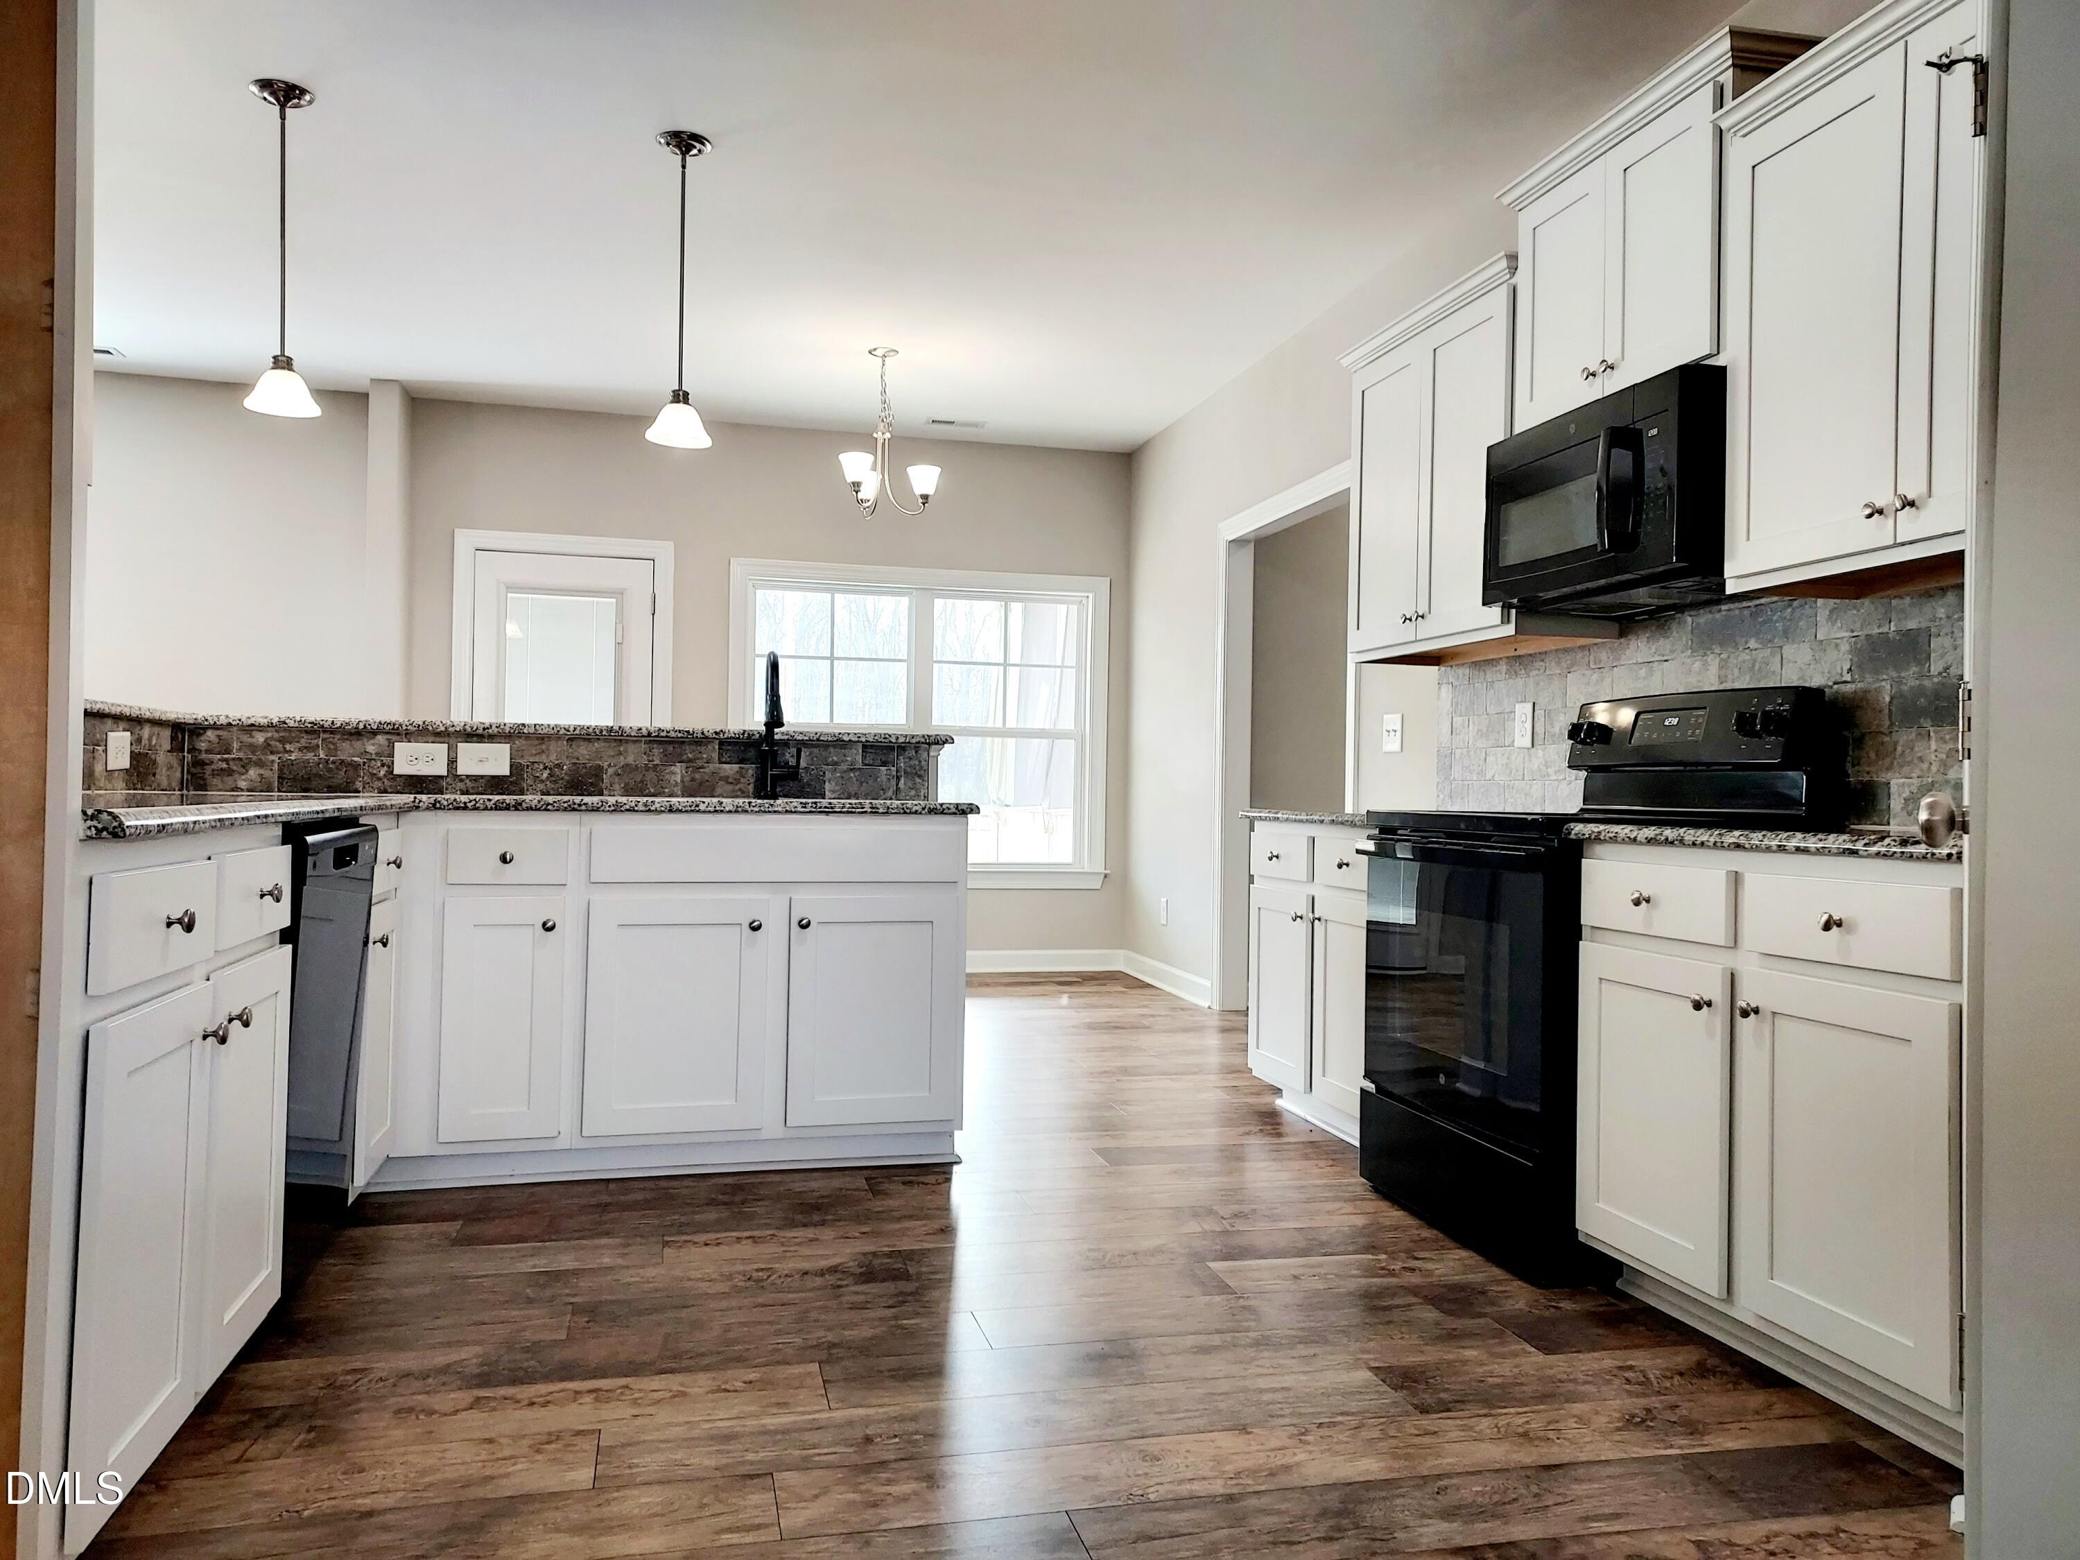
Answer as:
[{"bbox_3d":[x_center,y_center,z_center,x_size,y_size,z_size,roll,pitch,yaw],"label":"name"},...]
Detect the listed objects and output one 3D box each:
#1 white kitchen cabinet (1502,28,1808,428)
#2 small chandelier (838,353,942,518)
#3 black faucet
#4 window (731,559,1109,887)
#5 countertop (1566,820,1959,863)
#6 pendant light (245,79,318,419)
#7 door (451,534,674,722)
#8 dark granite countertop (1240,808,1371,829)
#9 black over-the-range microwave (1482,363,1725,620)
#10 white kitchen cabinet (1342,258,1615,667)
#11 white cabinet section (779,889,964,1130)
[{"bbox_3d":[1.438,-1.173,3.341,0.340,0.655,0.840,1,0,-14],"label":"white kitchen cabinet"},{"bbox_3d":[-0.647,-1.419,5.911,0.440,0.675,0.440,1,0,-14],"label":"small chandelier"},{"bbox_3d":[-0.703,-0.147,3.896,0.122,0.406,0.220,1,0,-14],"label":"black faucet"},{"bbox_3d":[-0.592,-0.262,7.429,2.000,1.647,0.090,1,0,-14],"label":"window"},{"bbox_3d":[1.468,0.101,2.488,0.650,0.034,0.930,1,0,-14],"label":"countertop"},{"bbox_3d":[-1.985,-1.381,3.777,0.183,0.857,0.183,1,0,-14],"label":"pendant light"},{"bbox_3d":[-2.314,-0.110,6.986,1.008,2.141,0.080,1,0,-14],"label":"door"},{"bbox_3d":[1.047,0.113,4.088,0.635,0.034,0.940,1,0,-14],"label":"dark granite countertop"},{"bbox_3d":[1.388,-0.634,3.329,0.422,0.406,0.750,1,0,-14],"label":"black over-the-range microwave"},{"bbox_3d":[1.207,-0.837,4.108,0.350,0.949,0.950,1,0,-14],"label":"white kitchen cabinet"},{"bbox_3d":[-0.442,0.550,3.634,0.421,0.546,0.495,1,-1,-14],"label":"white cabinet section"}]

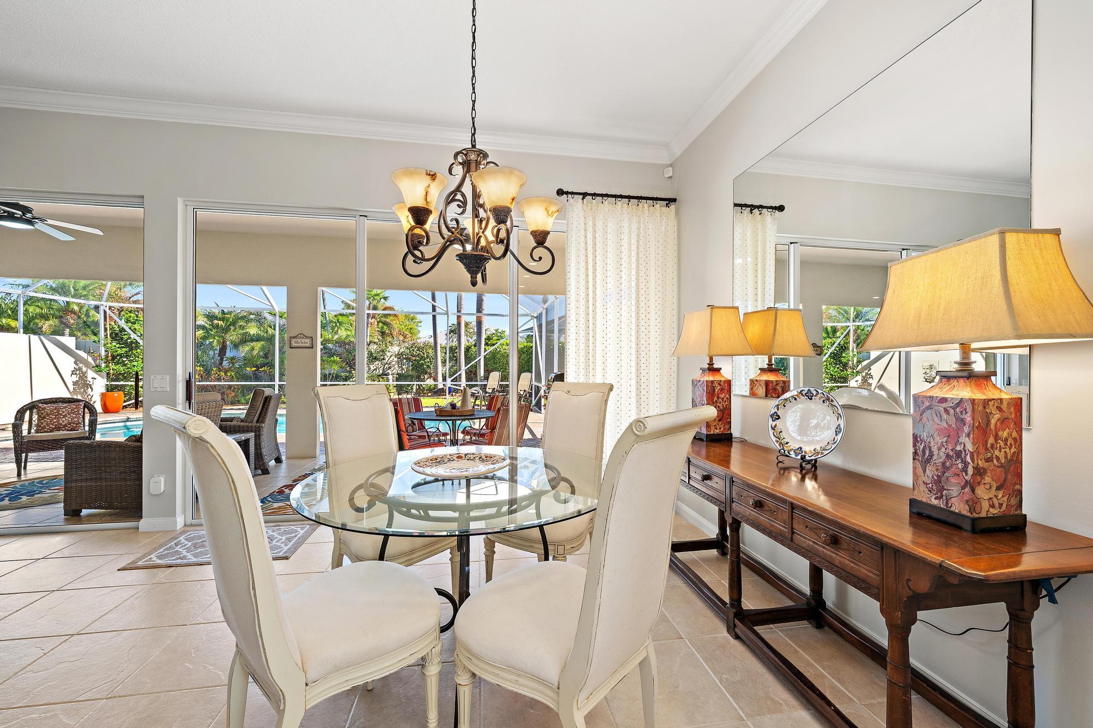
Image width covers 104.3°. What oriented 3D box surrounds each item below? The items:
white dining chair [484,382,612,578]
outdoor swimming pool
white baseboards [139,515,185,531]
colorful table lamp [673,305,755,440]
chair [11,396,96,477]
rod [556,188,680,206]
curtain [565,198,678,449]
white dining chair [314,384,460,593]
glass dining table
[{"bbox_3d":[0.044,0.683,2.345,0.475,1.143,0.673,0,0,33],"label":"white dining chair"},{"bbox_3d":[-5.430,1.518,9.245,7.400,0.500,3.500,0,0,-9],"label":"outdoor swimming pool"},{"bbox_3d":[-2.883,1.194,3.200,0.258,0.095,0.100,0,0,-9],"label":"white baseboards"},{"bbox_3d":[1.109,0.054,2.833,0.380,0.880,0.380,0,0,-9],"label":"colorful table lamp"},{"bbox_3d":[-5.832,0.825,5.056,0.620,0.840,0.650,0,0,38],"label":"chair"},{"bbox_3d":[0.607,-1.431,3.654,1.075,0.085,0.100,0,0,-9],"label":"rod"},{"bbox_3d":[0.648,-0.070,3.665,1.000,2.610,0.110,0,0,-9],"label":"curtain"},{"bbox_3d":[-0.804,0.680,2.127,0.673,1.143,0.475,0,0,36],"label":"white dining chair"},{"bbox_3d":[-0.354,0.879,1.943,1.355,0.750,1.355,0,0,-9],"label":"glass dining table"}]

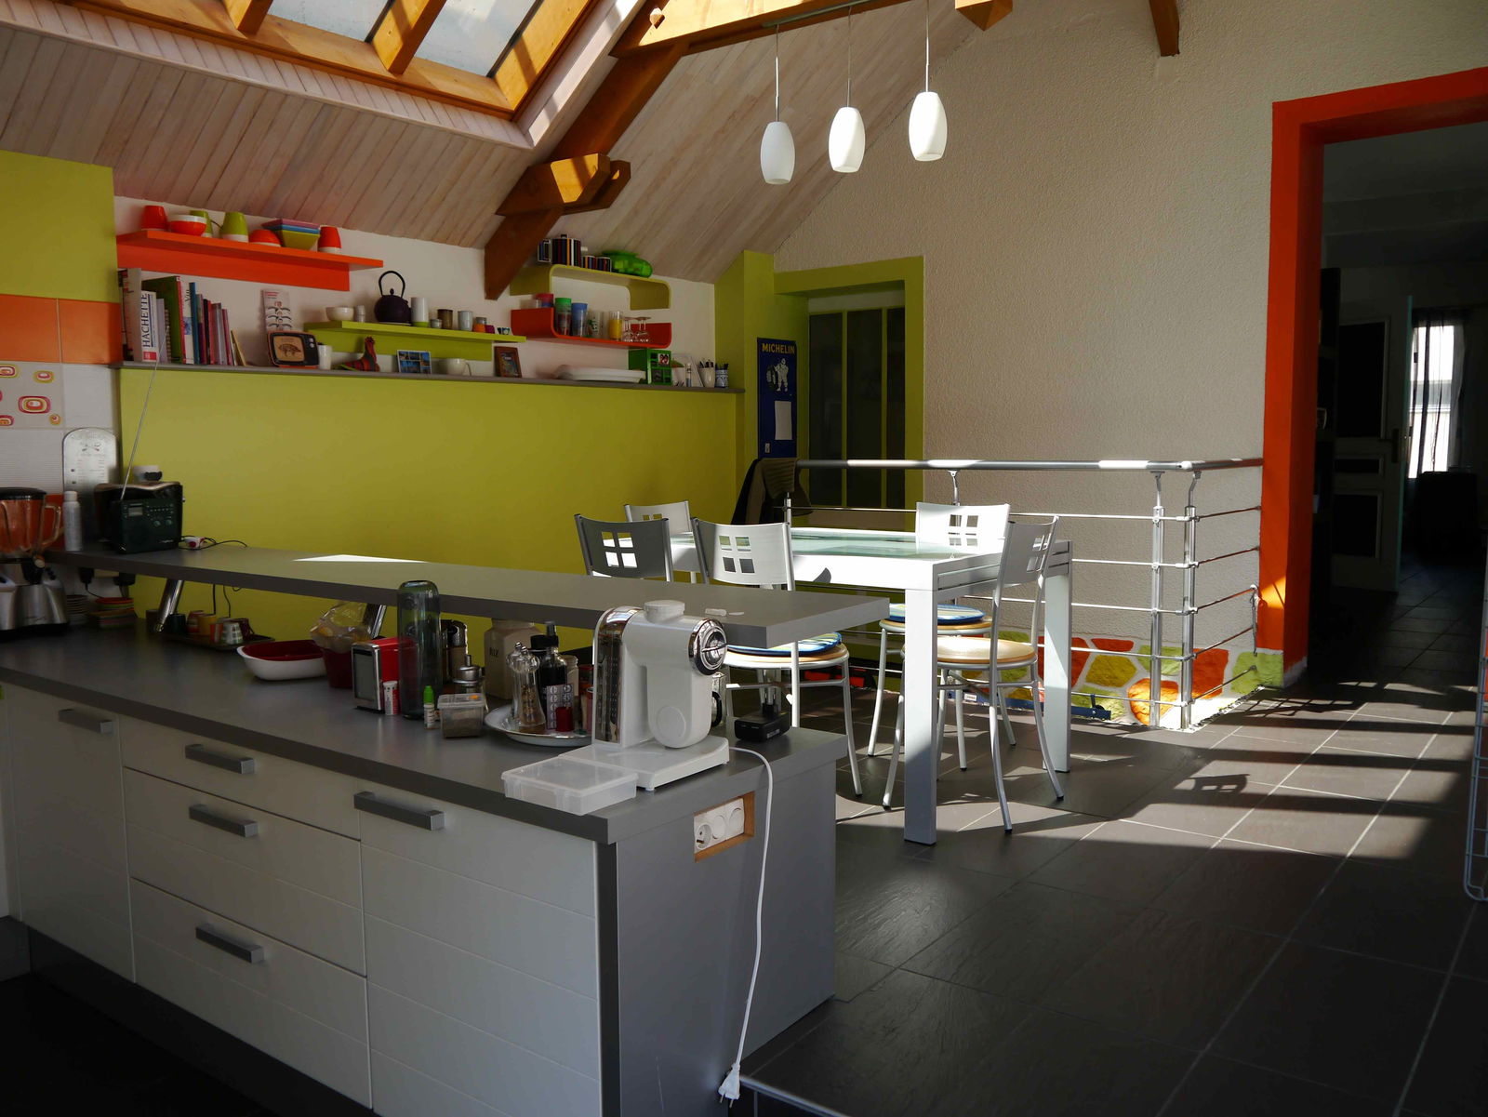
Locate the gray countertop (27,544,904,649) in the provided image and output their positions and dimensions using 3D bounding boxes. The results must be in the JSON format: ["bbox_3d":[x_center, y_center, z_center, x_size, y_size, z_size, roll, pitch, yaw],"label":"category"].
[{"bbox_3d":[-0.937,0.049,3.085,2.765,0.038,0.435,4,7,37],"label":"gray countertop"}]

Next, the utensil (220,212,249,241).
[{"bbox_3d":[-1.750,-1.133,4.135,0.108,0.110,0.092,4,7,37],"label":"utensil"}]

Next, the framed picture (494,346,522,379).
[{"bbox_3d":[-1.015,-0.845,5.189,0.030,0.133,0.128,-8,0,38],"label":"framed picture"}]

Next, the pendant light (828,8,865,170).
[{"bbox_3d":[0.348,-1.575,4.053,0.120,0.536,0.120,-1,6,0],"label":"pendant light"}]

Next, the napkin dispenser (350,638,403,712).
[{"bbox_3d":[-0.755,0.245,2.547,0.098,0.135,0.094,4,7,39],"label":"napkin dispenser"}]

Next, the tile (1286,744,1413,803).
[{"bbox_3d":[1.968,0.697,3.897,0.297,0.012,0.608,3,6,37],"label":"tile"}]

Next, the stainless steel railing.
[{"bbox_3d":[1.227,0.061,5.414,1.881,1.011,1.053,3,6,37],"label":"stainless steel railing"}]

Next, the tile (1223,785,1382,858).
[{"bbox_3d":[1.565,0.727,3.334,0.298,0.010,0.600,3,6,37],"label":"tile"}]

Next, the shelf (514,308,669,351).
[{"bbox_3d":[-0.693,-1.057,5.611,0.260,0.127,0.750,3,7,40],"label":"shelf"}]

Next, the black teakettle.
[{"bbox_3d":[-1.398,-1.042,4.795,0.149,0.204,0.159,-1,5,0],"label":"black teakettle"}]

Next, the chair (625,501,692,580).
[{"bbox_3d":[-0.142,0.219,4.500,0.460,0.845,0.430,3,6,37],"label":"chair"}]

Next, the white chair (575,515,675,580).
[{"bbox_3d":[-0.242,0.286,3.764,0.400,0.850,0.460,4,7,37],"label":"white chair"}]

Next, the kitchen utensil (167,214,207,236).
[{"bbox_3d":[-1.843,-1.099,3.992,0.130,0.076,0.130,4,7,37],"label":"kitchen utensil"}]

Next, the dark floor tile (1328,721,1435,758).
[{"bbox_3d":[2.336,0.650,4.386,0.297,0.012,0.608,3,6,37],"label":"dark floor tile"}]

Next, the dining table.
[{"bbox_3d":[0.280,0.320,3.877,1.240,0.749,0.900,4,7,37],"label":"dining table"}]

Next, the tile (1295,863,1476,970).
[{"bbox_3d":[1.442,0.786,2.679,0.298,0.010,0.600,3,6,37],"label":"tile"}]

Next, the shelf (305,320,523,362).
[{"bbox_3d":[-1.309,-0.882,4.908,0.245,0.090,0.884,3,7,40],"label":"shelf"}]

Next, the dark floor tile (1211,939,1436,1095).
[{"bbox_3d":[1.111,0.853,2.257,0.300,0.012,0.600,4,7,37],"label":"dark floor tile"}]

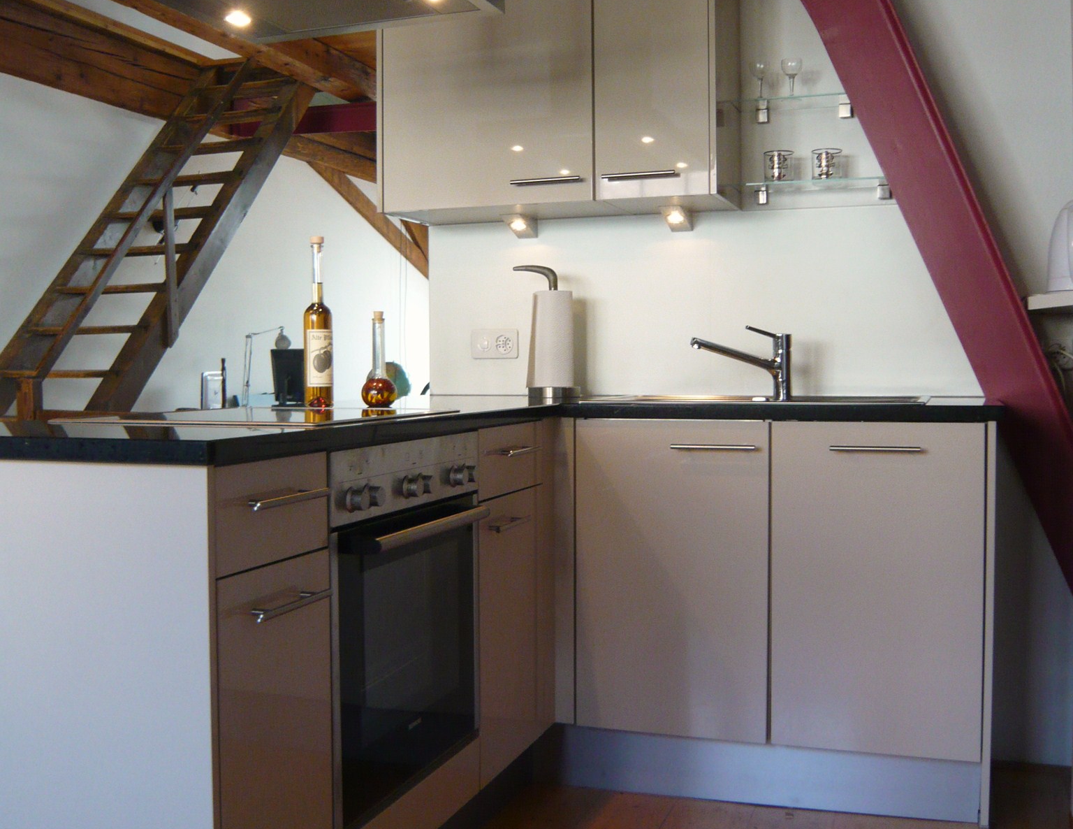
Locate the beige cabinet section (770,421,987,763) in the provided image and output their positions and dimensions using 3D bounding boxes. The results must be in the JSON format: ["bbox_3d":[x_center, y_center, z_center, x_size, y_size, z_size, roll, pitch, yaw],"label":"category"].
[{"bbox_3d":[0.827,0.371,2.792,0.450,0.722,0.580,0,2,19],"label":"beige cabinet section"}]

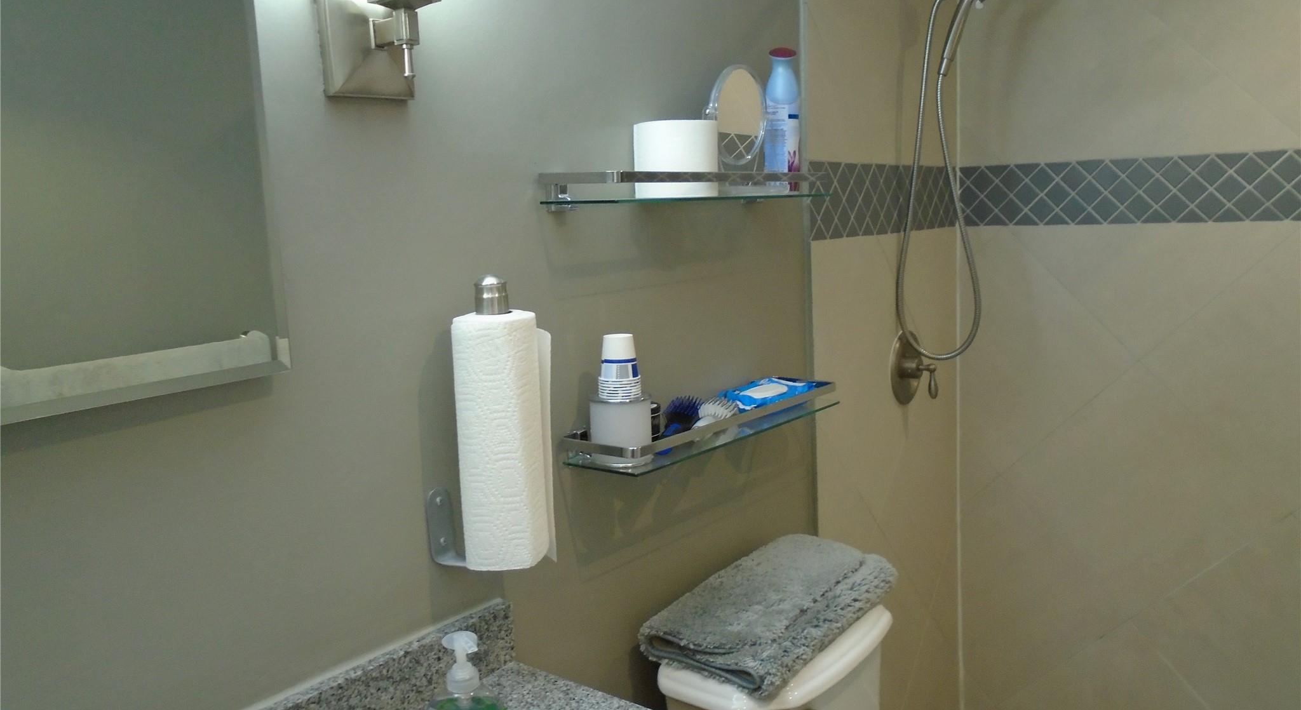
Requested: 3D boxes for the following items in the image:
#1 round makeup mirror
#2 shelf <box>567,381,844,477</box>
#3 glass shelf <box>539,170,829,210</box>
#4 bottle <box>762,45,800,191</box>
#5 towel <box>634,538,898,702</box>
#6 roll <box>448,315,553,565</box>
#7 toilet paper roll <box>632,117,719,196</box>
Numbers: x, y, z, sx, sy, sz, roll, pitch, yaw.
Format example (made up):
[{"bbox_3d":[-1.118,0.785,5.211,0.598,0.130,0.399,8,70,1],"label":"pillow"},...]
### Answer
[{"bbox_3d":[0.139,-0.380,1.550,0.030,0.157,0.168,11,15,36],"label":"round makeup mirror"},{"bbox_3d":[0.101,0.103,1.529,0.137,0.042,0.567,4,11,37],"label":"shelf"},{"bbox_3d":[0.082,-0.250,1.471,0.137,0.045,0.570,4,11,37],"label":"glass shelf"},{"bbox_3d":[0.226,-0.403,1.698,0.058,0.236,0.066,-2,8,4],"label":"bottle"},{"bbox_3d":[0.221,0.422,1.646,0.203,0.070,0.502,4,11,37],"label":"towel"},{"bbox_3d":[-0.167,0.095,1.099,0.098,0.277,0.098,-2,8,0],"label":"roll"},{"bbox_3d":[0.037,-0.277,1.406,0.122,0.105,0.122,-2,8,0],"label":"toilet paper roll"}]

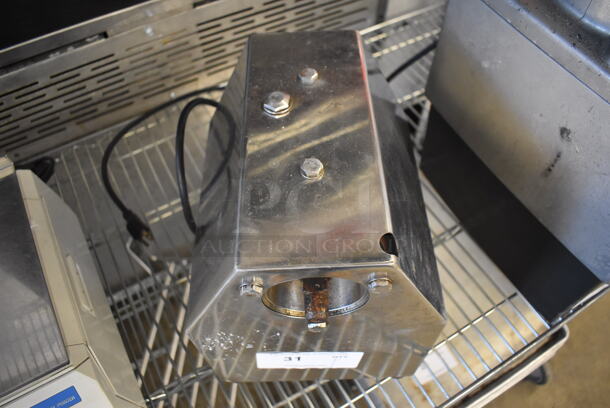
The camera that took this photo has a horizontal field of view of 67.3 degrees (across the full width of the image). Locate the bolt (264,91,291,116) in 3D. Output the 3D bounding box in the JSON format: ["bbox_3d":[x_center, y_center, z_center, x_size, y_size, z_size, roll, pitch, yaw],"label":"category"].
[{"bbox_3d":[-0.021,-0.076,0.348,0.021,0.009,0.021,-2,56,0],"label":"bolt"}]

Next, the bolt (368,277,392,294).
[{"bbox_3d":[0.050,0.055,0.301,0.015,0.015,0.005,-2,56,0],"label":"bolt"}]

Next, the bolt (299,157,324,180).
[{"bbox_3d":[0.005,-0.025,0.315,0.015,0.006,0.015,-2,56,0],"label":"bolt"}]

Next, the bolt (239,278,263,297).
[{"bbox_3d":[-0.035,0.057,0.299,0.015,0.015,0.005,-2,56,0],"label":"bolt"}]

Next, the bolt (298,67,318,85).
[{"bbox_3d":[0.003,-0.103,0.367,0.015,0.005,0.015,-2,56,0],"label":"bolt"}]

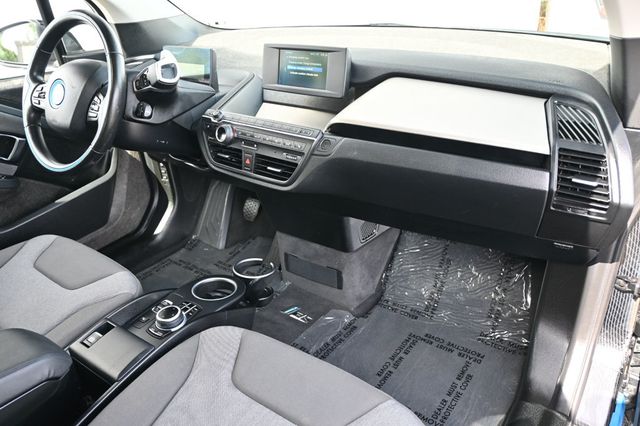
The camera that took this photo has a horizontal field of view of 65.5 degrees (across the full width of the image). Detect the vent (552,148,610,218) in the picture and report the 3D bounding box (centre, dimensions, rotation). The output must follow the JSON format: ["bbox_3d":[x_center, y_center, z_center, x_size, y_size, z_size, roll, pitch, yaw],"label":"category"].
[{"bbox_3d":[0.423,-0.048,0.804,0.080,0.104,0.030,14,11,29],"label":"vent"}]

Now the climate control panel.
[{"bbox_3d":[-0.123,-0.145,1.104,0.310,0.125,0.085,14,14,29],"label":"climate control panel"}]

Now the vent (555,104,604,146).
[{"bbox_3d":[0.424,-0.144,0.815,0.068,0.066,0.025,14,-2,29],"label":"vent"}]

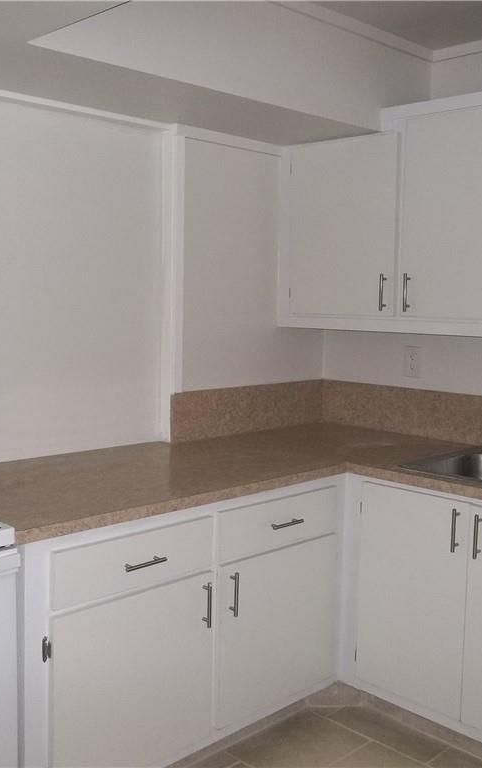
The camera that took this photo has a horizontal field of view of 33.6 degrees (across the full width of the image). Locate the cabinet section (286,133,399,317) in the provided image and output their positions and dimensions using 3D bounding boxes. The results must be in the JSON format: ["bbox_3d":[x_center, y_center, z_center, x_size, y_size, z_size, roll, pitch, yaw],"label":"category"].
[{"bbox_3d":[0.503,-0.629,3.297,0.546,0.697,0.330,6,7,44],"label":"cabinet section"}]

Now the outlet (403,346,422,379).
[{"bbox_3d":[0.703,-0.088,3.256,0.075,0.119,0.012,7,8,44],"label":"outlet"}]

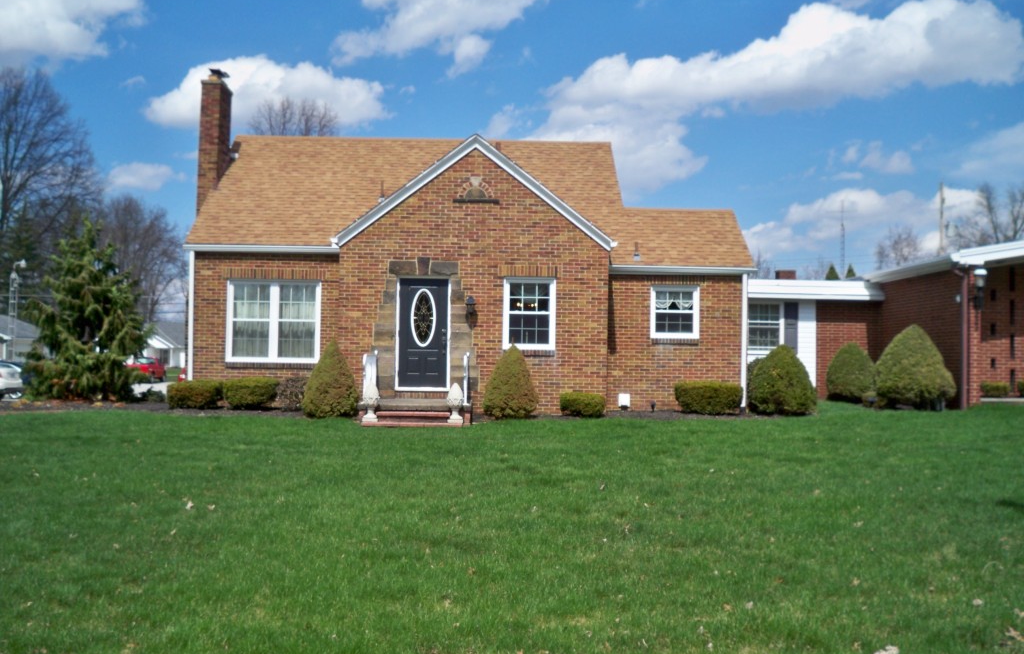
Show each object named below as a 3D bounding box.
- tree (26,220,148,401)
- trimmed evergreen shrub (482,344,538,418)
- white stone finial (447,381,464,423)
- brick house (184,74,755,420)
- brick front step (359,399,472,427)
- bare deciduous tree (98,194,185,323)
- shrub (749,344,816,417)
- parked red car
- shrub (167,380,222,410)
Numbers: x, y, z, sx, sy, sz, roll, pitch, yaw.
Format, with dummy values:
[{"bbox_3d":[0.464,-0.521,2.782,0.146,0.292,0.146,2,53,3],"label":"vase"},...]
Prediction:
[{"bbox_3d":[-9.512,-0.361,23.200,2.700,4.050,2.700,1,-2,0],"label":"tree"},{"bbox_3d":[-0.027,0.986,18.650,1.000,1.320,1.000,1,-2,0],"label":"trimmed evergreen shrub"},{"bbox_3d":[-0.914,1.238,16.750,0.270,0.660,0.270,1,-2,-1],"label":"white stone finial"},{"bbox_3d":[-1.050,-1.848,23.300,11.500,7.100,8.600,1,-2,0],"label":"brick house"},{"bbox_3d":[-1.640,1.499,18.200,1.920,0.370,2.100,1,-2,0],"label":"brick front step"},{"bbox_3d":[-41.040,-5.381,115.000,9.800,19.300,9.800,1,-2,0],"label":"bare deciduous tree"},{"bbox_3d":[5.212,1.002,19.950,1.300,1.380,1.300,1,-2,0],"label":"shrub"},{"bbox_3d":[-21.032,2.427,59.500,1.780,1.460,4.500,1,-2,-6],"label":"parked red car"},{"bbox_3d":[-6.056,1.282,19.750,1.020,0.570,0.850,1,-2,0],"label":"shrub"}]

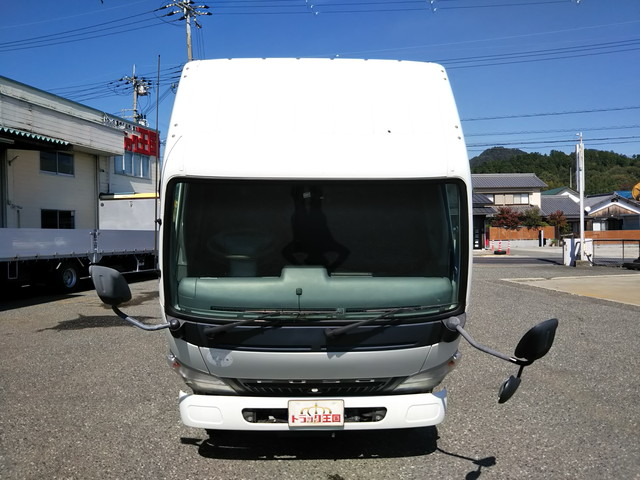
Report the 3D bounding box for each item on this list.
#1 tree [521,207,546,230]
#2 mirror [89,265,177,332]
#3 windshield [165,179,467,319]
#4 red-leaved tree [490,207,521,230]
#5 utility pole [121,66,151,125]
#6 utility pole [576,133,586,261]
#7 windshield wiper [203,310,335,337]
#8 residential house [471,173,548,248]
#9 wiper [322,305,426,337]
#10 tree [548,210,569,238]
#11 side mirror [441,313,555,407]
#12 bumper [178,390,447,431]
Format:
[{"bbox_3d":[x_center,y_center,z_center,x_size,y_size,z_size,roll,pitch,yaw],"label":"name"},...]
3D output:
[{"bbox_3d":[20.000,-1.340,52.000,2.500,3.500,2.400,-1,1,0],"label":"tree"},{"bbox_3d":[-1.020,0.280,3.080,0.320,0.360,0.500,-1,1,0],"label":"mirror"},{"bbox_3d":[-0.030,0.045,3.470,1.890,0.870,0.270,-1,1,0],"label":"windshield"},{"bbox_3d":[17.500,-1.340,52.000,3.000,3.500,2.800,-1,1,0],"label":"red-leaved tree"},{"bbox_3d":[-13.300,-5.700,40.000,2.000,13.500,1.400,-1,1,0],"label":"utility pole"},{"bbox_3d":[12.500,-2.080,26.500,0.450,6.100,0.450,-1,1,0],"label":"utility pole"},{"bbox_3d":[-0.310,0.510,3.370,0.820,0.170,0.120,-1,1,0],"label":"windshield wiper"},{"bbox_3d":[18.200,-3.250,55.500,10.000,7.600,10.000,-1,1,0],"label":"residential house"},{"bbox_3d":[0.340,0.500,3.390,0.630,0.190,0.120,-1,1,0],"label":"wiper"},{"bbox_3d":[21.900,-1.050,51.000,2.300,3.300,2.200,-1,1,0],"label":"tree"},{"bbox_3d":[1.000,0.630,3.060,0.380,0.460,0.500,-1,1,0],"label":"side mirror"},{"bbox_3d":[-0.045,1.040,3.400,1.630,0.240,0.250,-1,1,0],"label":"bumper"}]

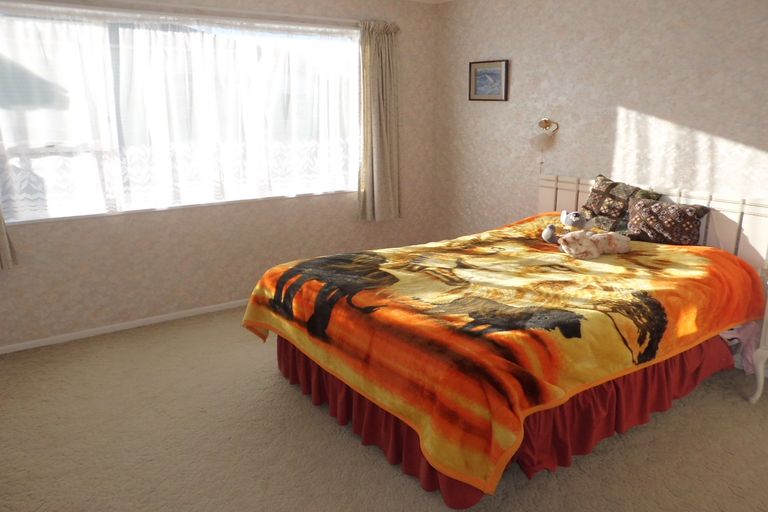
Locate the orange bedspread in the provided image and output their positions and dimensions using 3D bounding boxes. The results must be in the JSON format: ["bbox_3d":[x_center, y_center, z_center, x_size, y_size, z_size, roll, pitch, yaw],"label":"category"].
[{"bbox_3d":[0.601,0.272,3.024,2.180,0.570,1.680,-10,18,-32],"label":"orange bedspread"}]

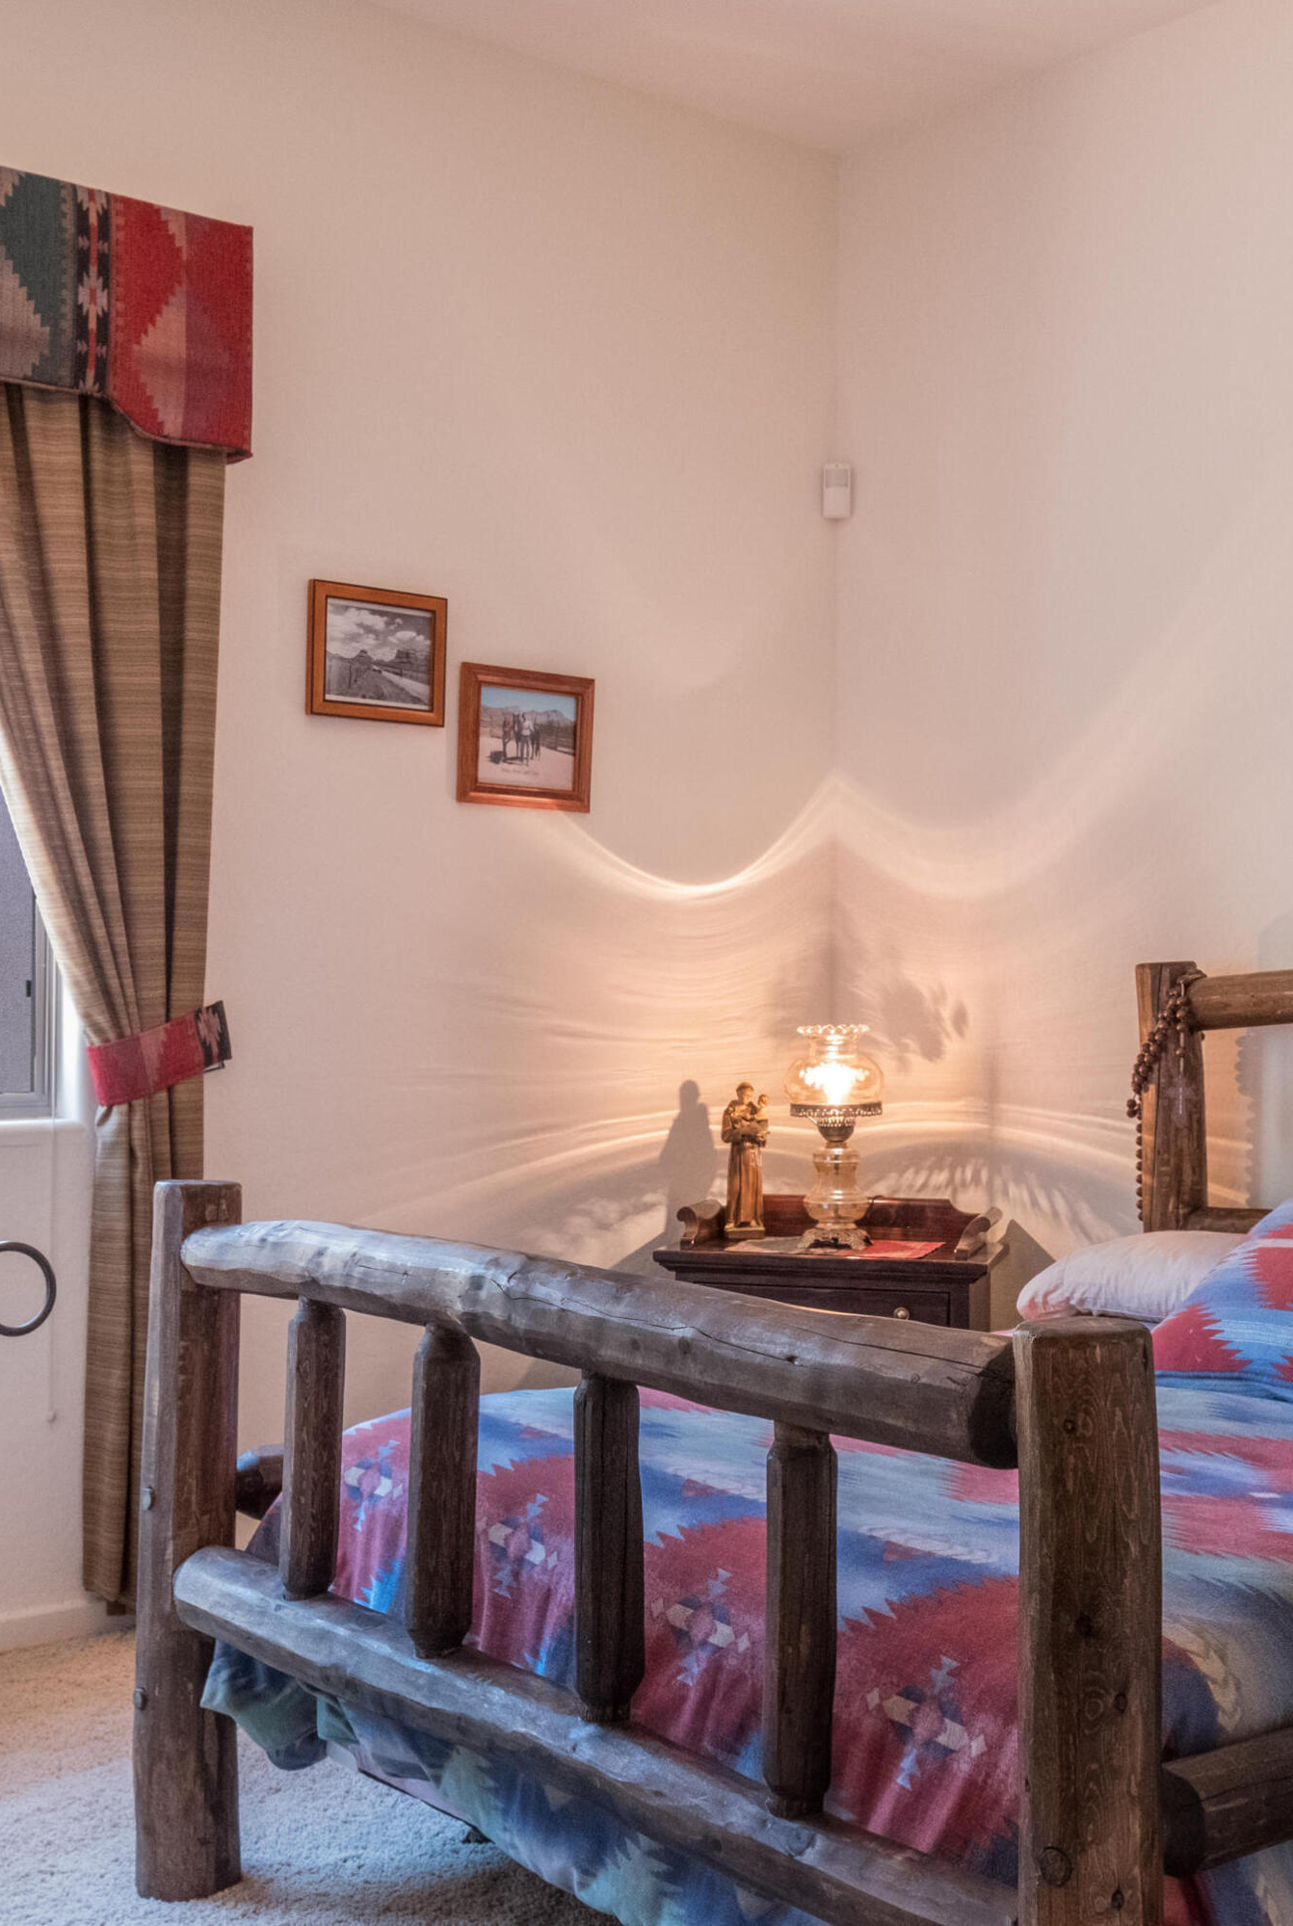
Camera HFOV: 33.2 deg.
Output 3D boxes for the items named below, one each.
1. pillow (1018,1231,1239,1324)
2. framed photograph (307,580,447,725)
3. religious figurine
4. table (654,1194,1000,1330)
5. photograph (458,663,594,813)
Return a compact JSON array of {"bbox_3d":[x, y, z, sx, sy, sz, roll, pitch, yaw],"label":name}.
[{"bbox_3d":[0.979,0.512,3.526,0.440,0.150,0.620,1,0,-38],"label":"pillow"},{"bbox_3d":[-0.513,-0.590,4.172,0.298,0.253,0.023,1,0,-38],"label":"framed photograph"},{"bbox_3d":[0.212,0.411,4.529,0.105,0.330,0.085,1,0,2],"label":"religious figurine"},{"bbox_3d":[0.362,0.851,4.388,0.651,0.724,0.317,1,0,12],"label":"table"},{"bbox_3d":[-0.244,-0.450,4.386,0.331,0.276,0.023,1,0,-38],"label":"photograph"}]

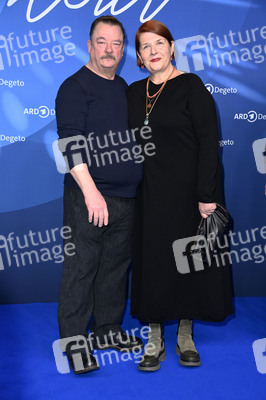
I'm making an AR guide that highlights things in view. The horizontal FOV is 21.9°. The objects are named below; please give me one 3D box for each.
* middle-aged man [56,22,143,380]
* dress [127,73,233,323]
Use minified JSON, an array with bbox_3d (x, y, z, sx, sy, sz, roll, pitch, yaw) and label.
[{"bbox_3d":[-0.154,-0.034,3.449,0.520,1.720,0.430,-2,9,-22],"label":"middle-aged man"},{"bbox_3d":[0.230,-0.020,3.430,0.540,1.185,0.380,3,8,10],"label":"dress"}]

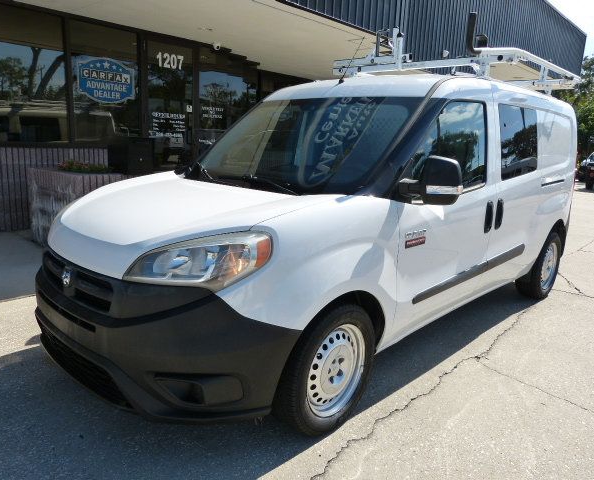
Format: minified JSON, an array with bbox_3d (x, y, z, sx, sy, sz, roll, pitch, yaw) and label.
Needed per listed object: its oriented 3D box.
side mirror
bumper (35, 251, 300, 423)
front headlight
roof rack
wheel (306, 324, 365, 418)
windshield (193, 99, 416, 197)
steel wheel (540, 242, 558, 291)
[{"bbox_3d":[0.673,-0.298,2.306,0.240,0.260,0.210,13,16,43],"label":"side mirror"},{"bbox_3d":[-0.809,0.335,2.294,1.740,0.630,0.660,13,16,43],"label":"bumper"},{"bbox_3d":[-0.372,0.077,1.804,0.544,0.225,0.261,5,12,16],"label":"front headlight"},{"bbox_3d":[1.363,-1.449,3.913,1.580,0.400,1.560,13,16,43],"label":"roof rack"},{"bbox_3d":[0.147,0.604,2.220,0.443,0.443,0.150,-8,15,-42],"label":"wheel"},{"bbox_3d":[-0.017,-0.601,2.891,1.450,0.143,0.943,13,54,43],"label":"windshield"},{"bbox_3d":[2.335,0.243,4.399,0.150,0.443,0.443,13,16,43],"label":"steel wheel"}]

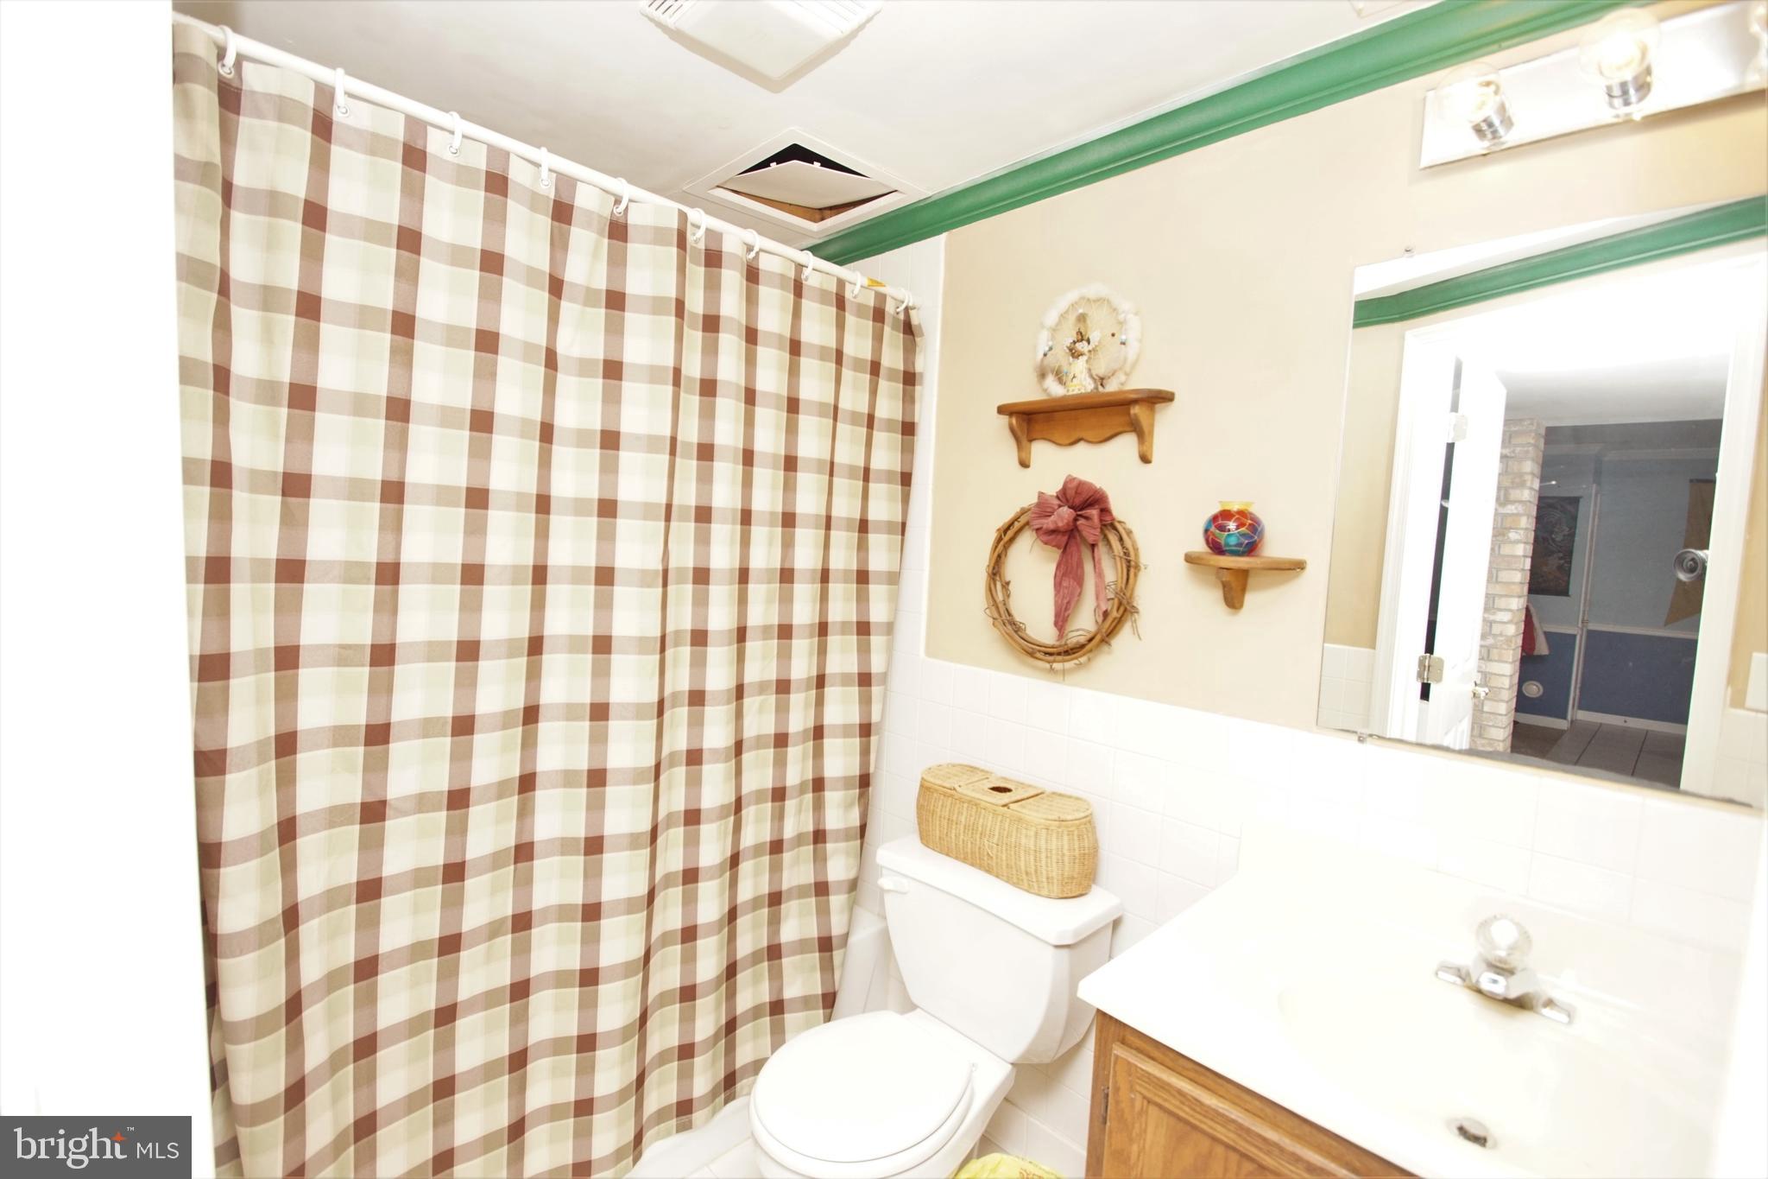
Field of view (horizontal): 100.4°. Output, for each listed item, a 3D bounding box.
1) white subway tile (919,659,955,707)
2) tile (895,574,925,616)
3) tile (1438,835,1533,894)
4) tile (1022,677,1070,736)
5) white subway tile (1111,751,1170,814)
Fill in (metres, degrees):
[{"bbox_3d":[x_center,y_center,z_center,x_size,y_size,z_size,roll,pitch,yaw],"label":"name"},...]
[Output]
[{"bbox_3d":[0.135,0.233,1.889,0.108,0.111,0.010,7,6,43],"label":"white subway tile"},{"bbox_3d":[0.077,0.006,1.915,0.108,0.109,0.009,7,6,44],"label":"tile"},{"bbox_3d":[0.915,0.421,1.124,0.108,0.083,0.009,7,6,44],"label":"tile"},{"bbox_3d":[0.374,0.262,1.663,0.108,0.111,0.010,7,6,43],"label":"tile"},{"bbox_3d":[0.522,0.389,1.501,0.108,0.109,0.009,7,6,44],"label":"white subway tile"}]

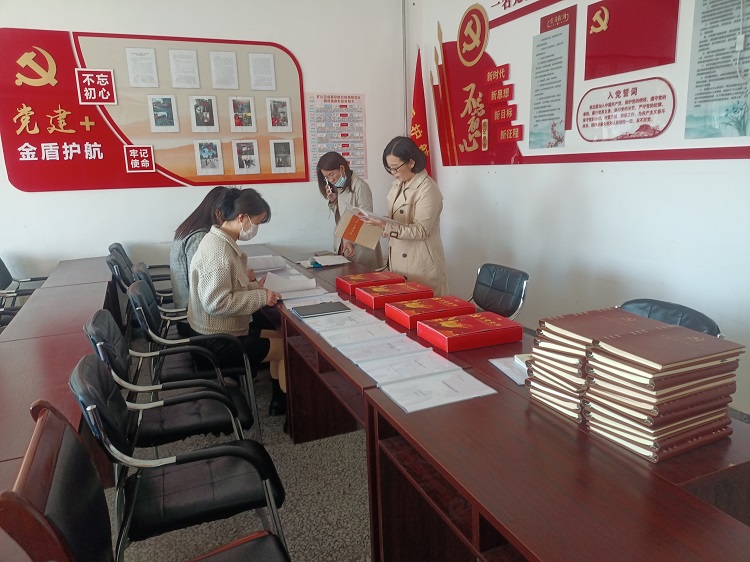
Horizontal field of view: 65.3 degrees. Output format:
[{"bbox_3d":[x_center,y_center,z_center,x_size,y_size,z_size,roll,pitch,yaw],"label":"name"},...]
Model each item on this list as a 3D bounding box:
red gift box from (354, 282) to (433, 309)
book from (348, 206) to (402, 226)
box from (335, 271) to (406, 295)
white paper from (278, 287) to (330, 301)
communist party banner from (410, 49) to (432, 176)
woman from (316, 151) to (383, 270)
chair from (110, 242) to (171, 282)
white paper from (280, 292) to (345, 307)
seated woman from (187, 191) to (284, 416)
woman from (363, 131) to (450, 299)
[{"bbox_3d":[0.103,0.072,2.965,0.330,0.058,0.240,-7,12,-22],"label":"red gift box"},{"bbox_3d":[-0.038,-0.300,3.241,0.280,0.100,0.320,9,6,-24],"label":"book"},{"bbox_3d":[-0.020,0.012,3.287,0.330,0.058,0.240,-7,12,-22],"label":"box"},{"bbox_3d":[-0.393,0.064,3.215,0.295,0.010,0.215,-7,12,-22],"label":"white paper"},{"bbox_3d":[0.465,-1.475,5.621,0.300,1.392,0.170,1,12,14],"label":"communist party banner"},{"bbox_3d":[-0.189,-0.225,4.541,0.440,1.499,0.440,-10,14,-35],"label":"woman"},{"bbox_3d":[-1.754,0.124,4.678,0.570,0.900,0.530,-7,12,-22],"label":"chair"},{"bbox_3d":[-0.311,0.100,3.022,0.300,0.010,0.215,-7,12,-22],"label":"white paper"},{"bbox_3d":[-0.728,0.192,3.106,0.550,1.294,0.460,-7,12,-22],"label":"seated woman"},{"bbox_3d":[0.188,-0.087,3.614,0.470,1.578,0.450,-9,13,-31],"label":"woman"}]

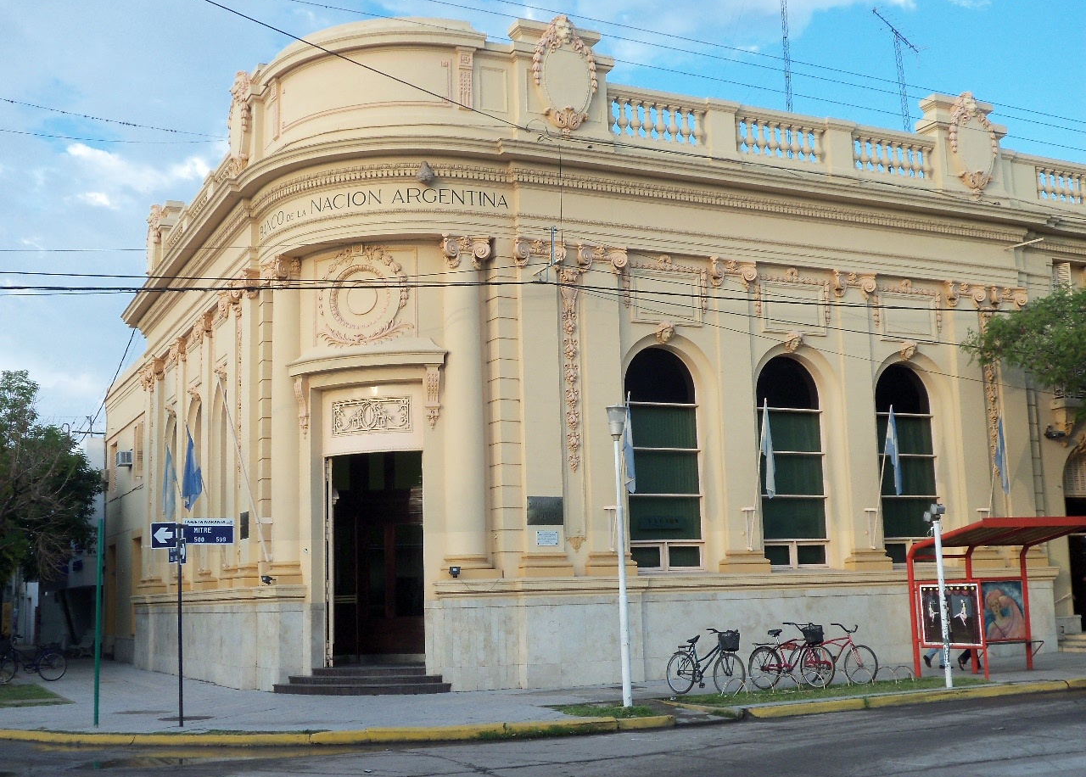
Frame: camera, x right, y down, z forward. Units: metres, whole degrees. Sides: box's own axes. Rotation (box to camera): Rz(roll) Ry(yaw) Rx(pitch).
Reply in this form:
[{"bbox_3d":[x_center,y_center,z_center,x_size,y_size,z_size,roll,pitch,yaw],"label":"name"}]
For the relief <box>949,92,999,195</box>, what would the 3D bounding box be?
[{"bbox_3d":[9.840,-5.548,30.079,1.420,2.430,0.360,3,-10,-26],"label":"relief"}]

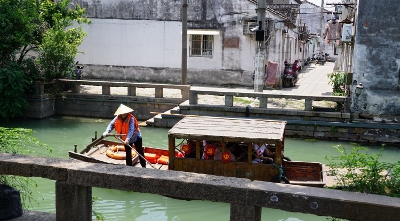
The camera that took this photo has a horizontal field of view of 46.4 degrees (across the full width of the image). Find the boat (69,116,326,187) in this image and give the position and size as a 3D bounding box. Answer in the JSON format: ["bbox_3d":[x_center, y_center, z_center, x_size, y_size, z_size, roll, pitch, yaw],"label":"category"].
[{"bbox_3d":[0.149,1.010,10.739,6.170,1.450,1.700,3,11,13],"label":"boat"}]

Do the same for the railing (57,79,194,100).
[{"bbox_3d":[-2.719,-0.773,16.516,4.960,0.500,0.270,3,12,13],"label":"railing"}]

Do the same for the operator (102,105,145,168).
[{"bbox_3d":[-1.727,0.619,10.830,0.720,1.560,0.680,8,13,32],"label":"operator"}]

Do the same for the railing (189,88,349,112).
[{"bbox_3d":[2.052,-0.309,14.448,4.860,0.500,0.270,3,12,14],"label":"railing"}]

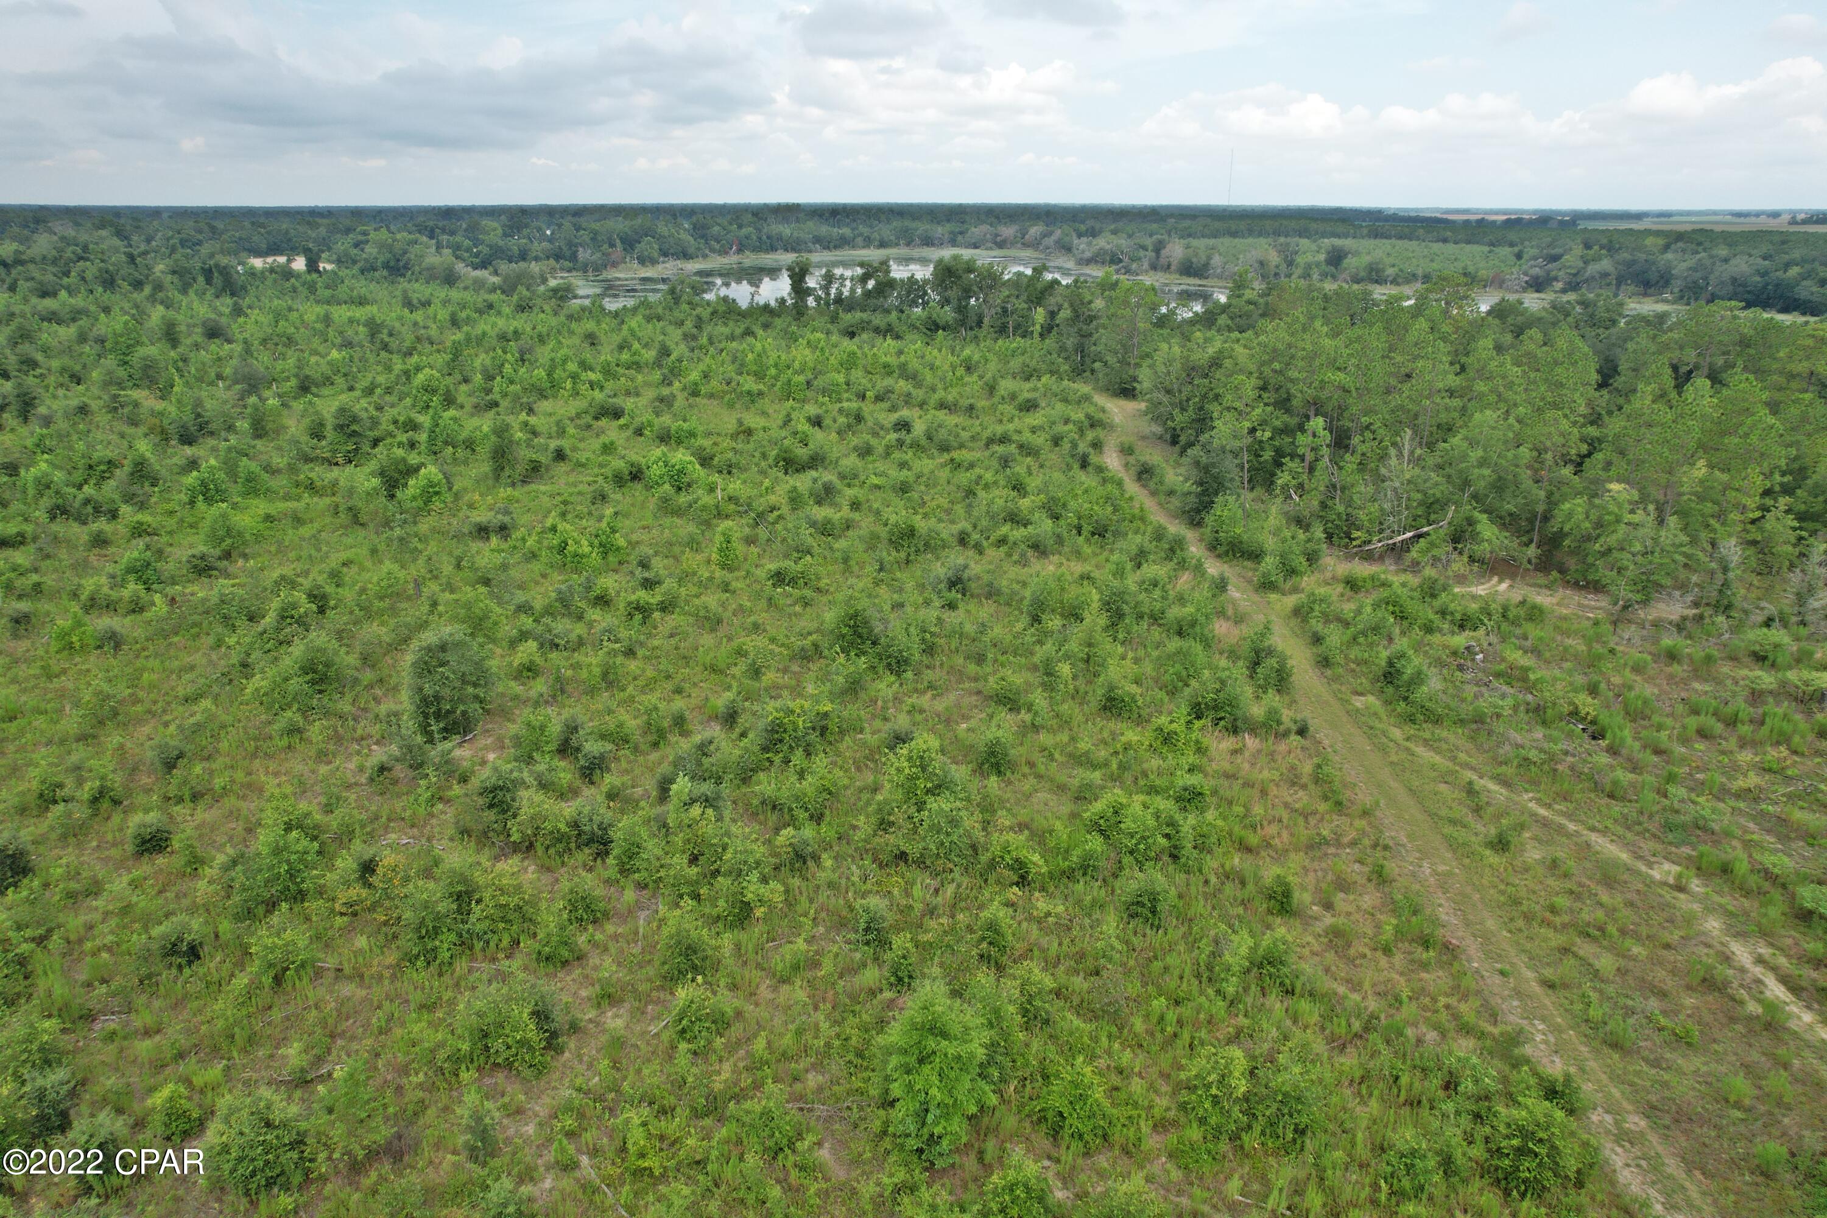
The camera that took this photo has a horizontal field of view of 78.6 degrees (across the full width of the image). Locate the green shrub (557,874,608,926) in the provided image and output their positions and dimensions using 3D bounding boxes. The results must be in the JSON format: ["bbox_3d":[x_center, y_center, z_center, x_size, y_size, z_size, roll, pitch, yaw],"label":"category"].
[{"bbox_3d":[-9.818,8.631,33.109,1.410,1.340,1.370,0,20,0],"label":"green shrub"}]

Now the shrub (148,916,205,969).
[{"bbox_3d":[-26.115,11.812,39.568,1.682,1.852,1.632,-15,25,-36],"label":"shrub"}]

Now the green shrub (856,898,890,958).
[{"bbox_3d":[-1.149,9.017,31.546,0.970,1.720,0.940,0,20,0],"label":"green shrub"}]

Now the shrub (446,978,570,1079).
[{"bbox_3d":[-13.024,13.389,35.770,3.681,2.454,2.900,-9,22,-23],"label":"shrub"}]

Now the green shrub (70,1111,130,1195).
[{"bbox_3d":[-22.679,15.115,31.111,1.284,2.336,1.600,-18,26,-40],"label":"green shrub"}]

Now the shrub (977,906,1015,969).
[{"bbox_3d":[2.515,10.071,34.240,1.130,1.940,1.090,0,20,0],"label":"shrub"}]

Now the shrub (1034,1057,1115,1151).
[{"bbox_3d":[3.661,11.243,25.373,1.760,1.720,1.710,0,20,0],"label":"shrub"}]

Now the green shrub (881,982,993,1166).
[{"bbox_3d":[0.515,10.224,24.577,2.440,4.160,2.370,0,20,0],"label":"green shrub"}]

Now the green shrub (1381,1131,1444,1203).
[{"bbox_3d":[11.821,13.232,26.516,1.360,1.270,1.320,0,20,0],"label":"green shrub"}]

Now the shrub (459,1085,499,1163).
[{"bbox_3d":[-10.546,12.518,27.106,0.820,2.050,0.800,0,20,0],"label":"shrub"}]

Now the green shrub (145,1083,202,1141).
[{"bbox_3d":[-21.802,14.835,32.968,1.357,1.605,1.357,-16,25,-37],"label":"green shrub"}]

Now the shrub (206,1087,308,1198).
[{"bbox_3d":[-18.331,14.921,31.250,2.411,2.624,2.411,-14,24,-35],"label":"shrub"}]

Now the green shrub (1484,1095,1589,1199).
[{"bbox_3d":[17.043,14.707,30.593,2.523,2.621,2.447,14,24,33],"label":"green shrub"}]

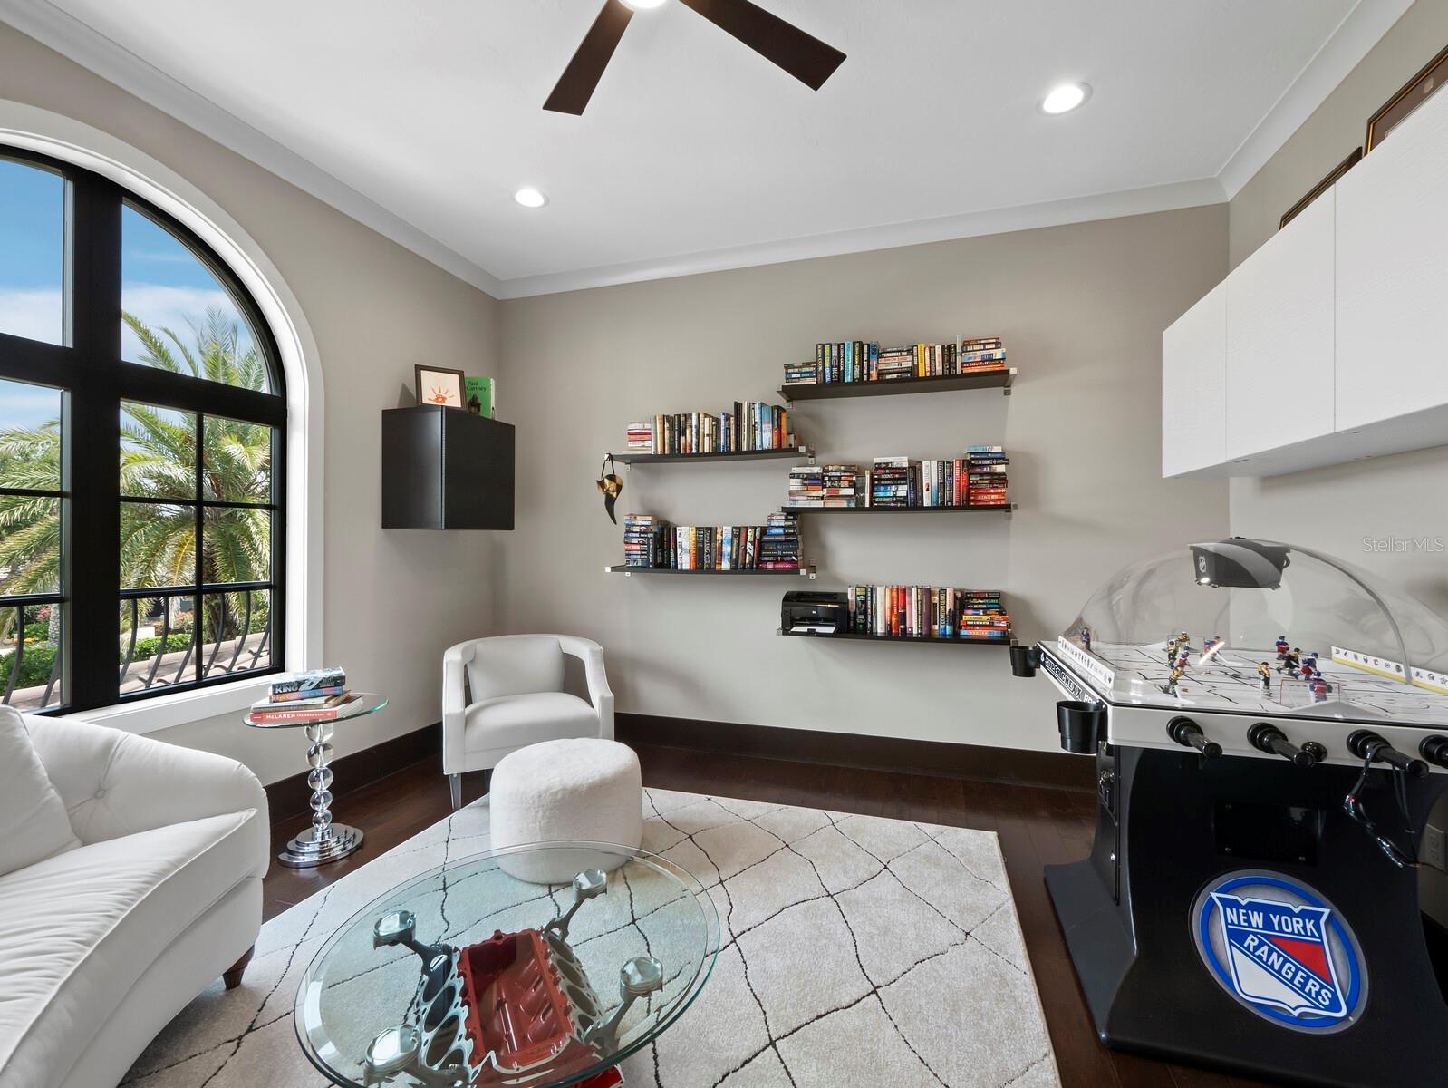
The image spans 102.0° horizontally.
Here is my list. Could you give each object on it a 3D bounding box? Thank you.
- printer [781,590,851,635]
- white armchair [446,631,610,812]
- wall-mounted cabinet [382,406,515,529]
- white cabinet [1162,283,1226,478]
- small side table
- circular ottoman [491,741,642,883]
[{"bbox_3d":[0.536,0.387,3.369,0.355,0.205,0.250,0,0,17],"label":"printer"},{"bbox_3d":[-1.131,0.935,3.369,0.810,0.750,0.750,0,0,-22],"label":"white armchair"},{"bbox_3d":[-1.609,-0.411,3.474,0.418,0.659,0.588,0,0,17],"label":"wall-mounted cabinet"},{"bbox_3d":[2.147,-0.650,2.399,0.390,0.685,0.588,0,0,18],"label":"white cabinet"},{"bbox_3d":[-1.729,1.010,2.521,0.510,0.600,0.510,0,0,17],"label":"small side table"},{"bbox_3d":[-0.668,1.105,2.528,0.610,0.390,0.610,0,0,0],"label":"circular ottoman"}]

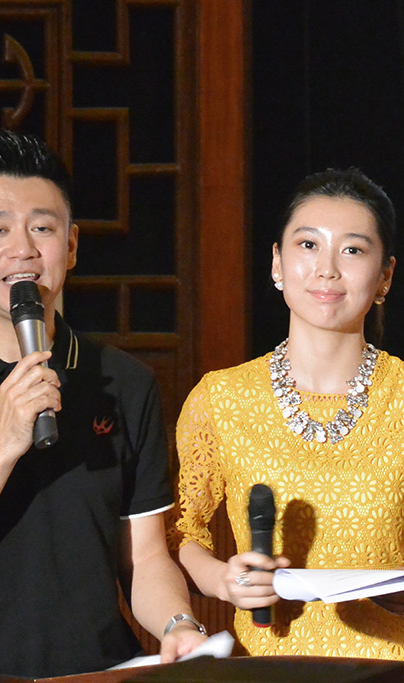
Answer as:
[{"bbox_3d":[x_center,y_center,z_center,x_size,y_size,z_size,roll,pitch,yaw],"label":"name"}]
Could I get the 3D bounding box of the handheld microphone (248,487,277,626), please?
[{"bbox_3d":[0.083,0.296,11.680,0.040,0.215,0.040,0,23,0],"label":"handheld microphone"}]

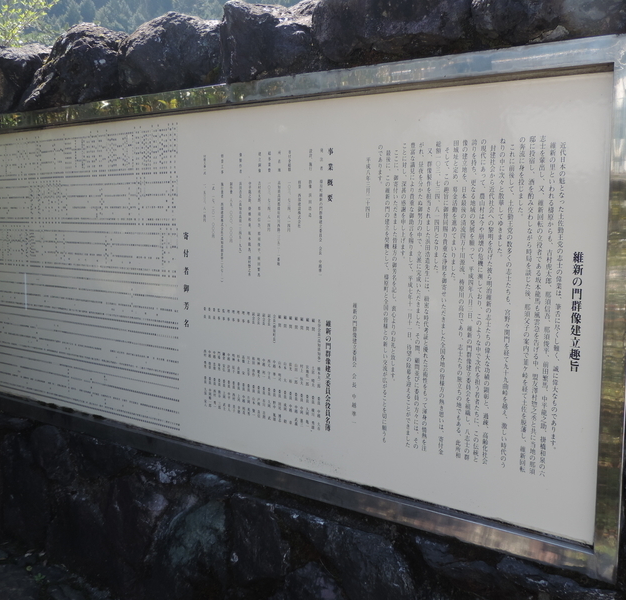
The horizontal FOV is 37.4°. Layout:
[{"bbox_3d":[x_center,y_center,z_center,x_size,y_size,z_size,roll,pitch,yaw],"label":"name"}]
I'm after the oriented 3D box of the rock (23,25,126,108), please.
[{"bbox_3d":[-0.957,-0.954,3.784,0.480,0.328,0.351,5,7,42],"label":"rock"}]

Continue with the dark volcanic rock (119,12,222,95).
[{"bbox_3d":[-0.480,-0.901,3.356,0.445,0.281,0.351,5,7,42],"label":"dark volcanic rock"}]

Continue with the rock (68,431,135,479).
[{"bbox_3d":[-0.793,0.609,3.716,0.363,0.170,0.199,5,7,42],"label":"rock"}]

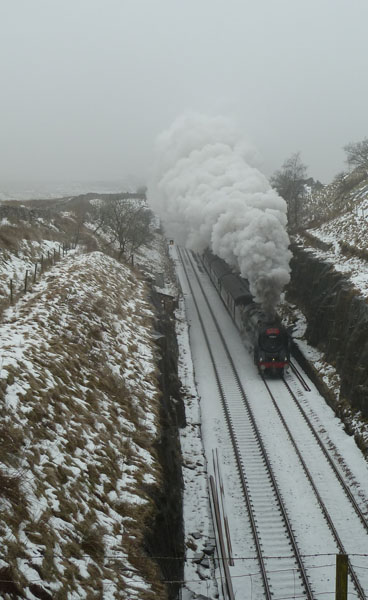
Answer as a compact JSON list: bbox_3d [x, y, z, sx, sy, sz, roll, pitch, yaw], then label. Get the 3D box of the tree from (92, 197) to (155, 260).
[{"bbox_3d":[-6.545,-7.735,100.000,6.510,6.850,6.040,0,7,0],"label":"tree"}]

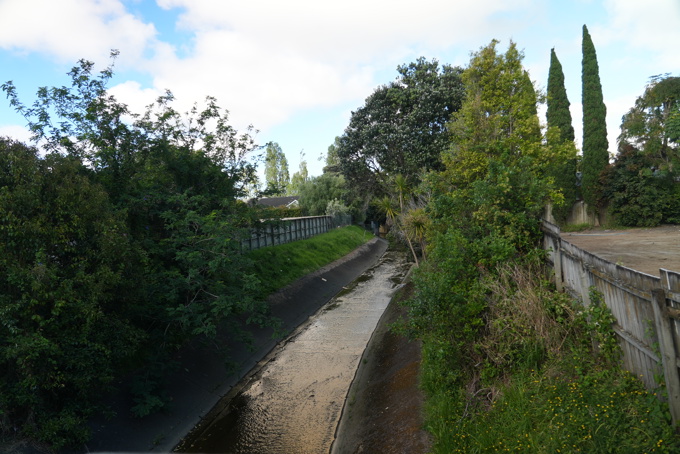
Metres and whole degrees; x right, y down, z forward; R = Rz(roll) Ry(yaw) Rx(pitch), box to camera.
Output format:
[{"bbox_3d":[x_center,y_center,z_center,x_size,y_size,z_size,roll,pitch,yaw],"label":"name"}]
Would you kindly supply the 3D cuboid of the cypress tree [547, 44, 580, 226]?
[{"bbox_3d":[16.436,-6.607,33.500,2.200,13.130,2.100,-3,3,0],"label":"cypress tree"}]

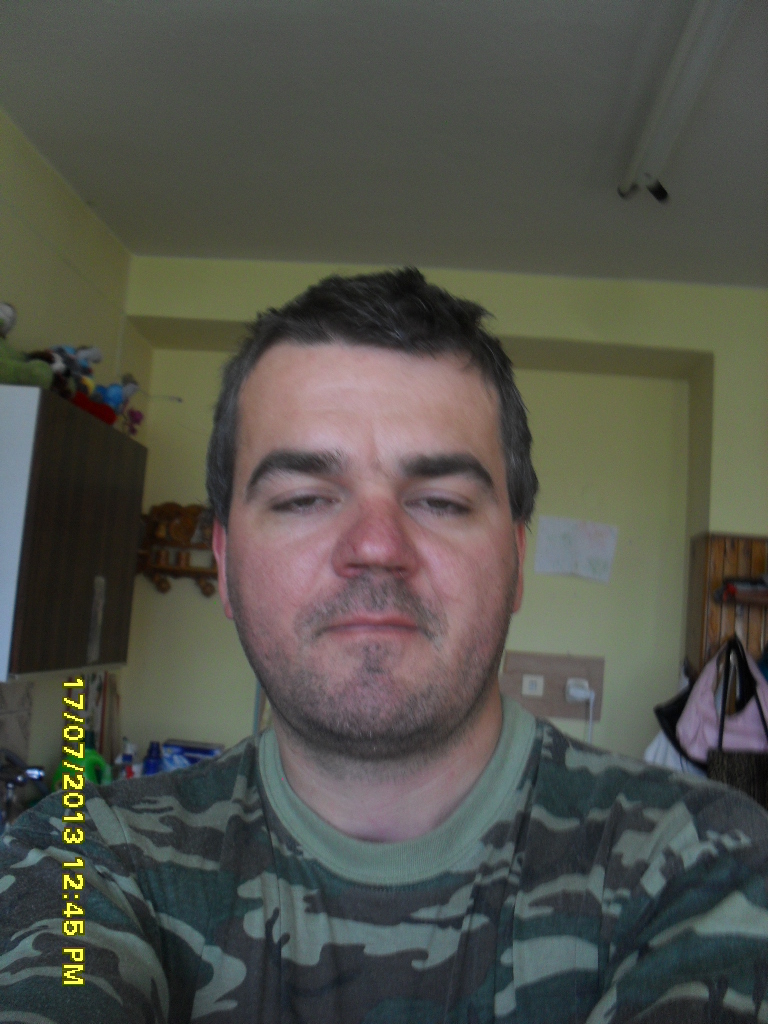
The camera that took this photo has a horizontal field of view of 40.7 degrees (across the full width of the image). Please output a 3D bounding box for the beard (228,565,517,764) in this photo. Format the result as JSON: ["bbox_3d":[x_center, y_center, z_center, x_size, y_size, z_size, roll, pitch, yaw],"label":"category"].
[{"bbox_3d":[-0.006,0.075,0.512,0.150,0.105,0.105,1,-12,-1],"label":"beard"}]

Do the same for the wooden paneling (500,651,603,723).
[{"bbox_3d":[0.634,0.656,3.911,0.388,0.242,0.022,4,-6,4],"label":"wooden paneling"}]

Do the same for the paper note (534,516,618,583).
[{"bbox_3d":[0.734,0.146,3.968,0.297,0.210,0.005,7,-6,4],"label":"paper note"}]

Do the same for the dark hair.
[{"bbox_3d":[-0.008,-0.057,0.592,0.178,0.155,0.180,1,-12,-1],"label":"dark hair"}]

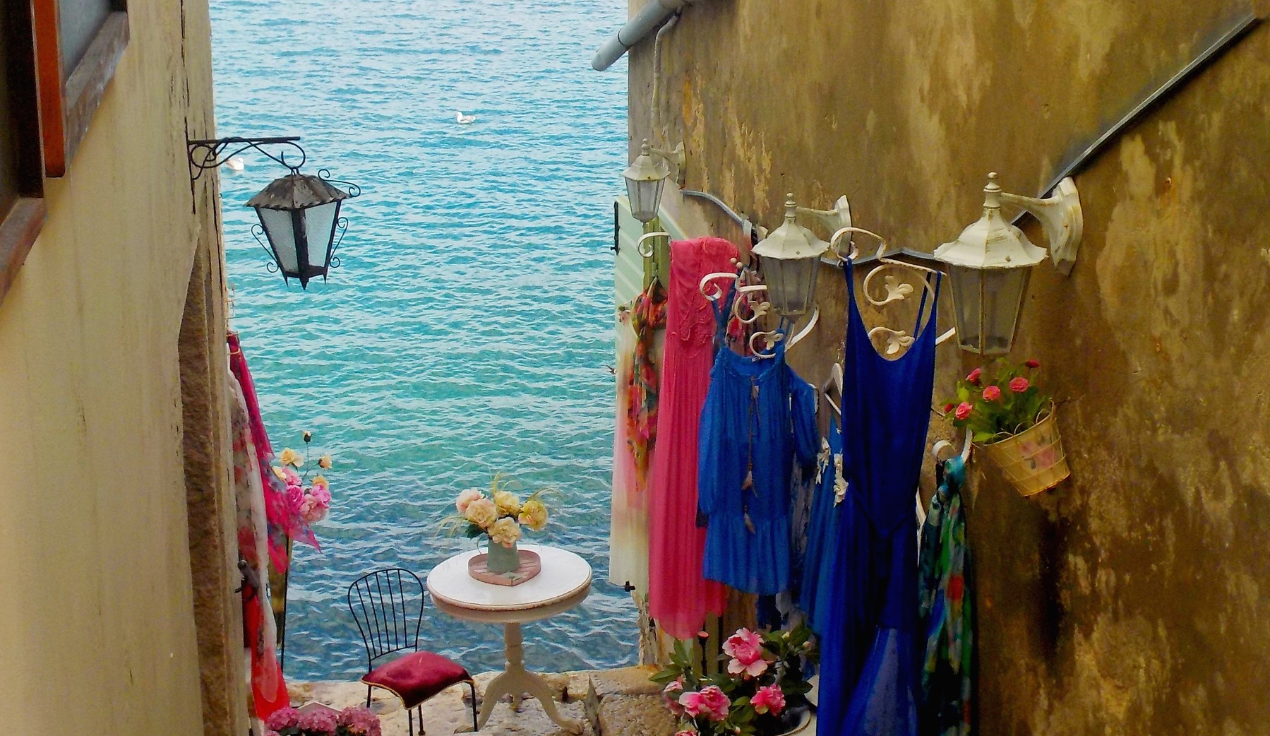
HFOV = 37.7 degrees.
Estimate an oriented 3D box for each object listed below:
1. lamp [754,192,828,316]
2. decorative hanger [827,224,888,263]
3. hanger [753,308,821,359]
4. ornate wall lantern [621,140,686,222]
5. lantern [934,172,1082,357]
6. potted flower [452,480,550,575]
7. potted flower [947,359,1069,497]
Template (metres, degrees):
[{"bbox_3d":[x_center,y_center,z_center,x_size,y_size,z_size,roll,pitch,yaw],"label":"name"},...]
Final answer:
[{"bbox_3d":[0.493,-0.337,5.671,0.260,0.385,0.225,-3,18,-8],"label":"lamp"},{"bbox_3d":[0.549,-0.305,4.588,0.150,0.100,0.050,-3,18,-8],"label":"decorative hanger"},{"bbox_3d":[0.502,-0.117,6.215,0.225,0.170,0.050,-3,18,-8],"label":"hanger"},{"bbox_3d":[0.090,-0.846,8.396,0.290,0.390,0.225,-3,18,-8],"label":"ornate wall lantern"},{"bbox_3d":[0.775,-0.213,3.861,0.300,0.385,0.225,-3,18,-8],"label":"lantern"},{"bbox_3d":[-0.586,0.703,8.193,0.400,0.440,0.340,0,18,0],"label":"potted flower"},{"bbox_3d":[0.794,0.120,3.927,0.235,0.295,0.220,-26,20,0],"label":"potted flower"}]

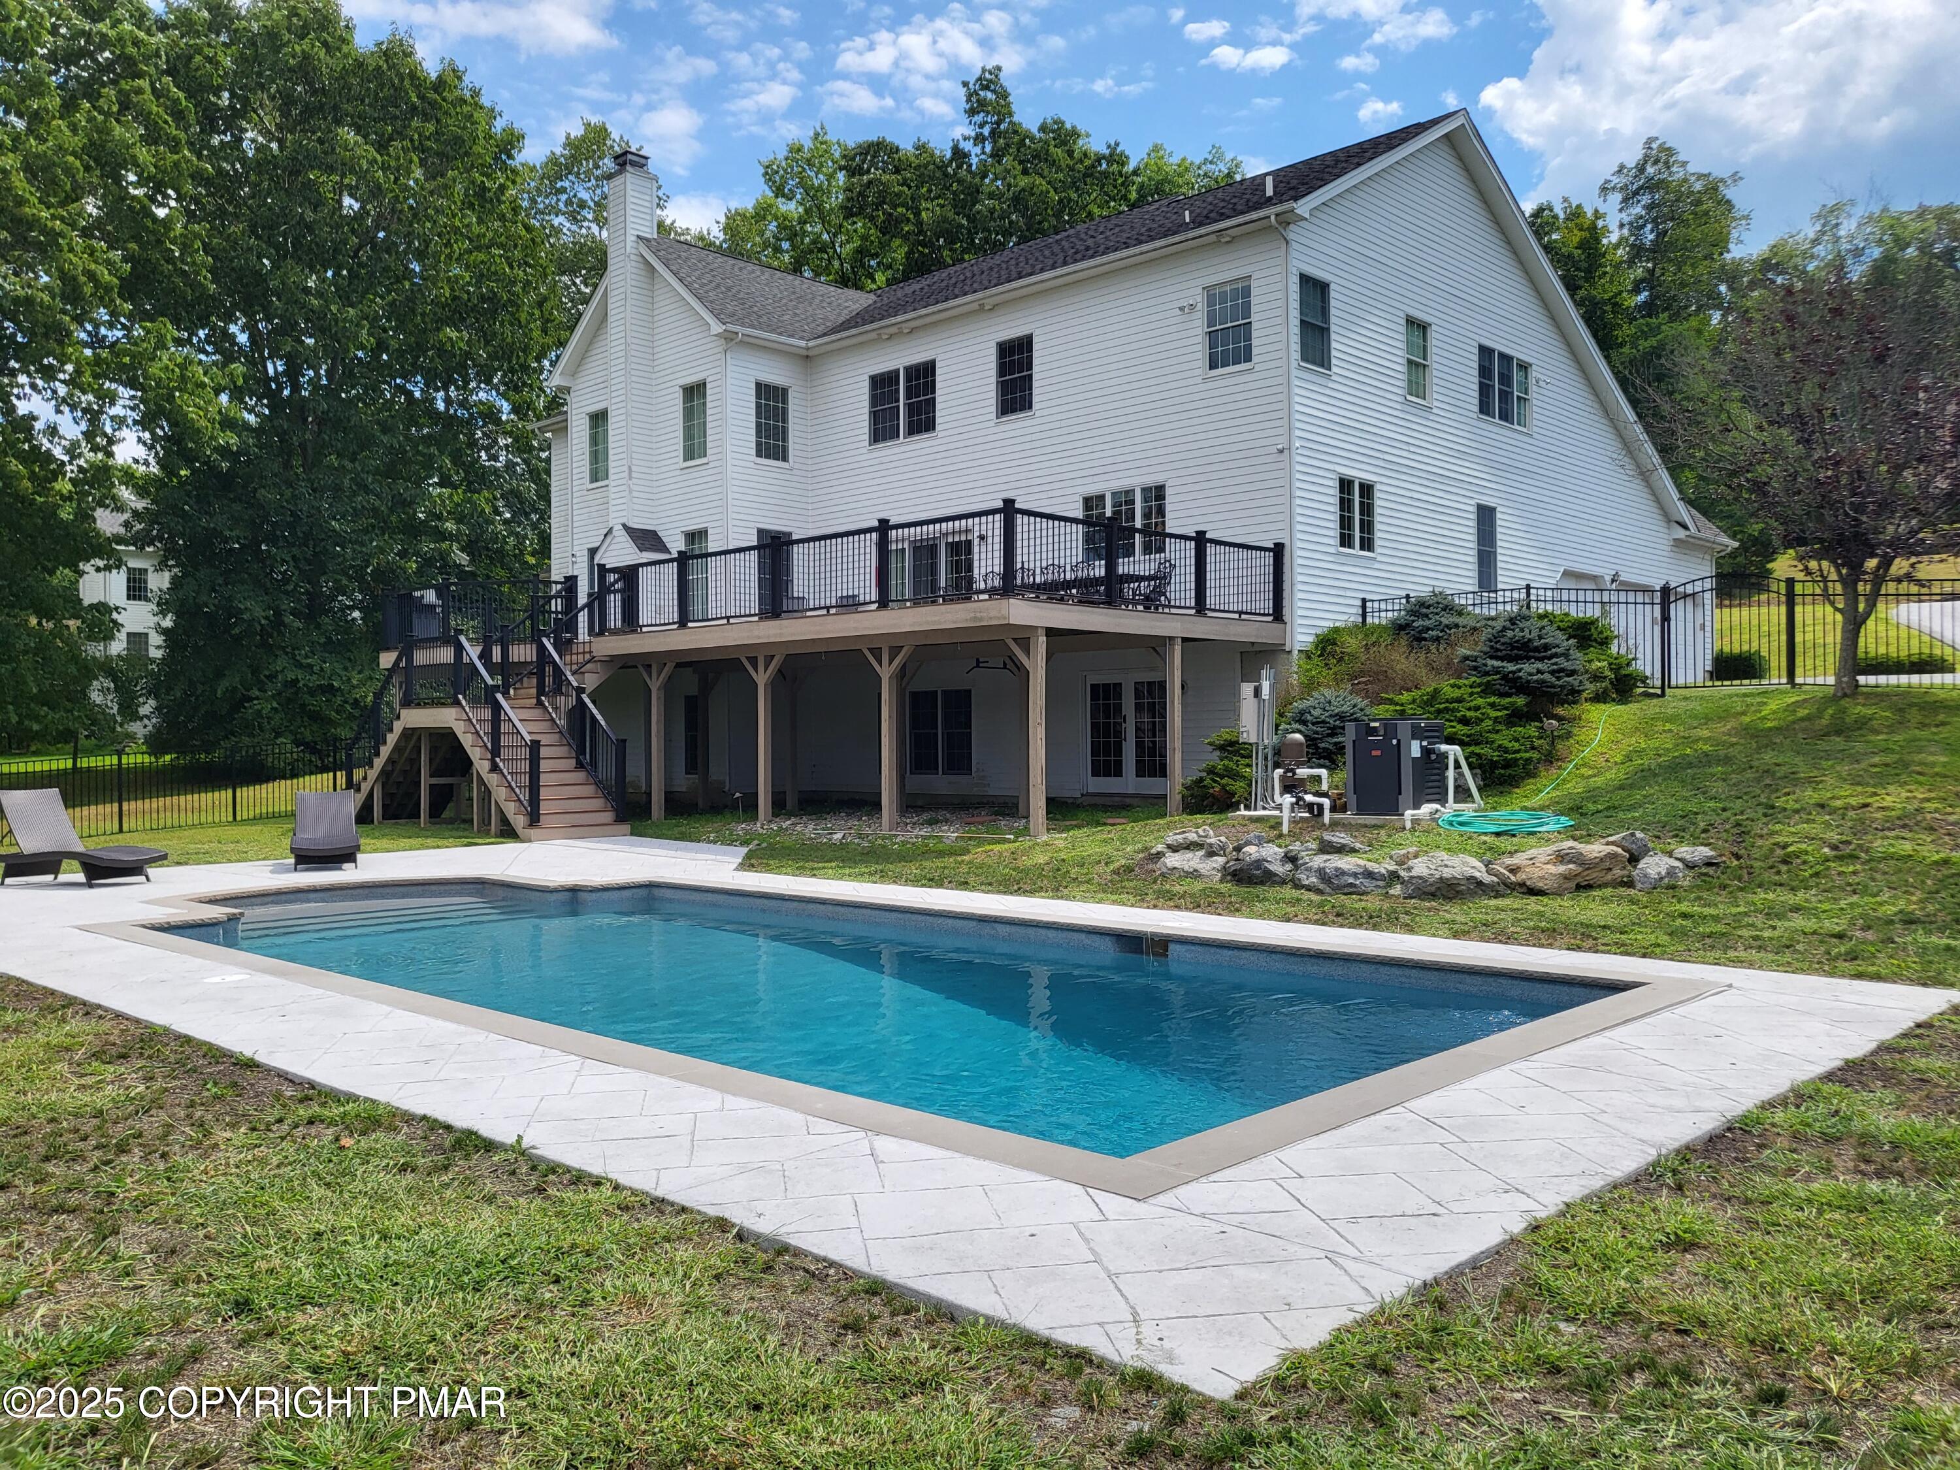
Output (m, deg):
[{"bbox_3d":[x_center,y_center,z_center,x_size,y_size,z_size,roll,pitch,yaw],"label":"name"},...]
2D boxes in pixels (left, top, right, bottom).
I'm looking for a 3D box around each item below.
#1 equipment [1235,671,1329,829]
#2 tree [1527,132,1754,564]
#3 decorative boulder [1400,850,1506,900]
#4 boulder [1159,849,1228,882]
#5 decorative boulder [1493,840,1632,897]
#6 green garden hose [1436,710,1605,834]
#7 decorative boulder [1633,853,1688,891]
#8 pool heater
[{"bbox_3d":[2.984,0.144,14.600,0.850,1.600,0.750,0,0,44],"label":"equipment"},{"bbox_3d":[22.545,-11.200,50.000,8.000,17.800,7.500,0,0,25],"label":"tree"},{"bbox_3d":[4.024,1.190,12.500,0.900,0.410,0.620,0,0,20],"label":"decorative boulder"},{"bbox_3d":[1.981,1.218,13.700,0.600,0.310,0.450,0,0,23],"label":"boulder"},{"bbox_3d":[5.013,1.156,12.700,1.200,0.450,0.700,0,0,12],"label":"decorative boulder"},{"bbox_3d":[5.750,0.280,15.200,1.500,1.150,5.000,0,0,32],"label":"green garden hose"},{"bbox_3d":[5.964,1.194,12.900,0.470,0.340,0.420,0,0,12],"label":"decorative boulder"},{"bbox_3d":[4.168,0.306,14.781,0.710,0.940,0.660,0,0,44],"label":"pool heater"}]

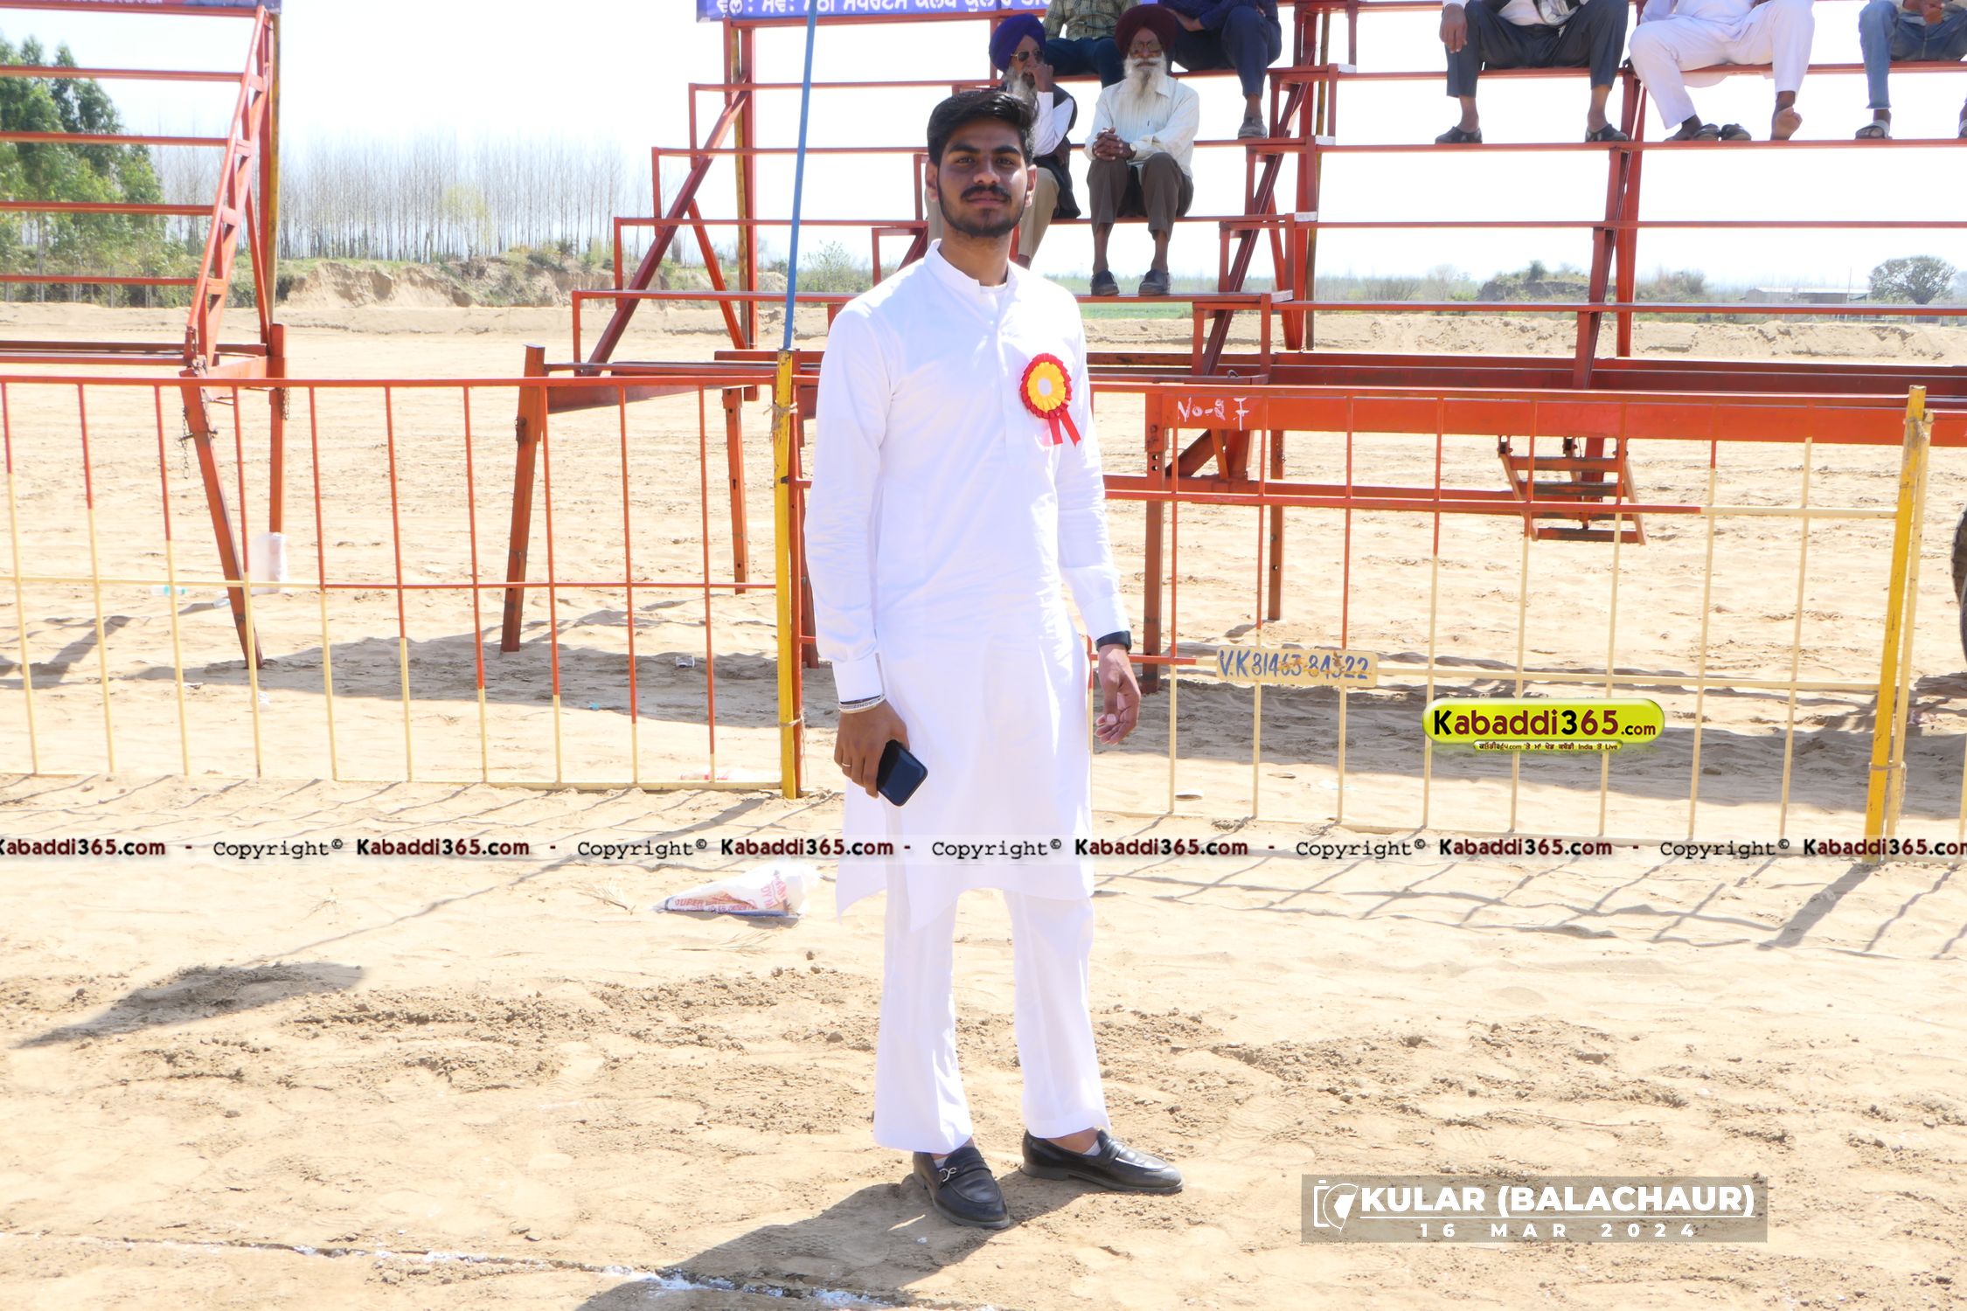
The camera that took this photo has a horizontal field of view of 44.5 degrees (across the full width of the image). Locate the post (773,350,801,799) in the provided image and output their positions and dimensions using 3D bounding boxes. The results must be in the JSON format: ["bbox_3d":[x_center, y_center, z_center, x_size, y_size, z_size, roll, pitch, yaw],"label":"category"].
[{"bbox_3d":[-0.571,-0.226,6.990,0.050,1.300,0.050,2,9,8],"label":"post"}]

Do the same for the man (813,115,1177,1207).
[{"bbox_3d":[-0.004,0.025,3.801,0.570,1.805,0.390,-4,10,-26],"label":"man"}]

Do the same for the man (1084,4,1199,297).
[{"bbox_3d":[0.611,-1.945,9.270,0.490,1.100,0.700,3,9,18],"label":"man"}]

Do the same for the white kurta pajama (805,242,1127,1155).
[{"bbox_3d":[-0.028,0.083,3.851,0.530,1.469,0.330,-4,10,-26],"label":"white kurta pajama"}]

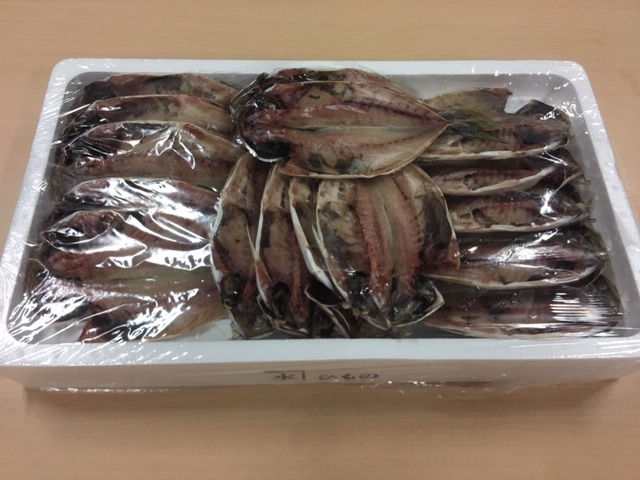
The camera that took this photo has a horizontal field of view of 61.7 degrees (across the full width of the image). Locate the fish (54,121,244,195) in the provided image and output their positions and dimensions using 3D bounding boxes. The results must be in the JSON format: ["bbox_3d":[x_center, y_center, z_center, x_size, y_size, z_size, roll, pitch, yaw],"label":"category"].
[{"bbox_3d":[-0.144,-0.071,0.494,0.195,0.030,0.092,-1,73,-1],"label":"fish"}]

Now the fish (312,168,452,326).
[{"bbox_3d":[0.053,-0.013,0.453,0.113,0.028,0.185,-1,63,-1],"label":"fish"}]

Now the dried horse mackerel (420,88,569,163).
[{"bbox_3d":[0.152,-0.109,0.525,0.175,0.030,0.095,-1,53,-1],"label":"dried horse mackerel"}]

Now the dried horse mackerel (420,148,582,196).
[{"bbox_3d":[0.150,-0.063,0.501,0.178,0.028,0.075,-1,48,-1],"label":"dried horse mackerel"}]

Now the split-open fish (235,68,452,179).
[{"bbox_3d":[0.029,-0.101,0.494,0.213,0.028,0.115,-1,63,-1],"label":"split-open fish"}]

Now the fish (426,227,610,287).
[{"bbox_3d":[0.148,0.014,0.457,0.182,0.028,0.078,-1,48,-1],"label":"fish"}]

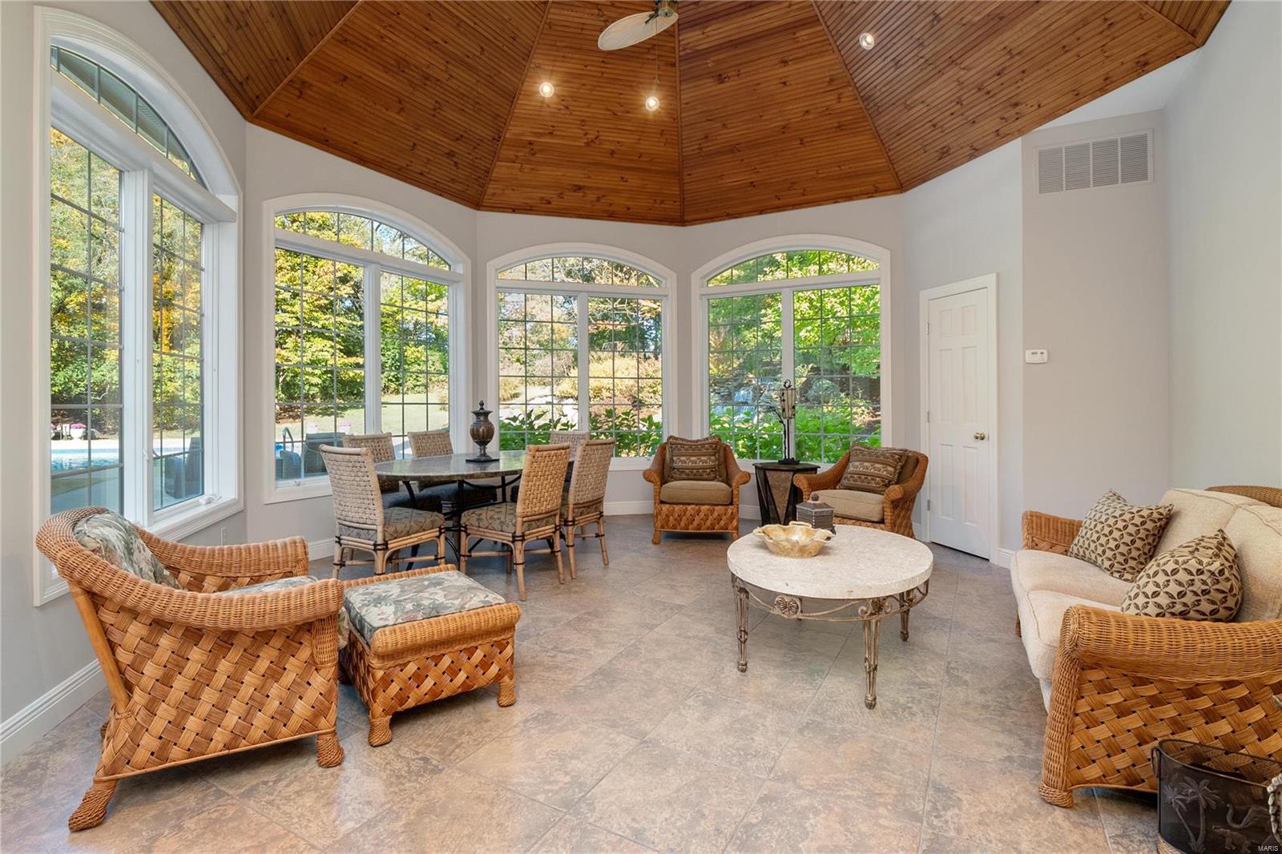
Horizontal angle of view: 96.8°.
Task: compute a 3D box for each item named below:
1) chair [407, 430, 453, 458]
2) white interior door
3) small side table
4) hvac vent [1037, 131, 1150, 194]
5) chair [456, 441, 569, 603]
[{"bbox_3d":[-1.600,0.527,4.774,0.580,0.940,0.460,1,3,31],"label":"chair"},{"bbox_3d":[2.537,-0.037,4.535,0.050,2.031,0.597,-1,2,-16],"label":"white interior door"},{"bbox_3d":[1.349,0.668,5.181,0.570,0.625,0.540,1,2,25],"label":"small side table"},{"bbox_3d":[2.967,-1.728,3.751,0.635,0.340,0.030,1,3,27],"label":"hvac vent"},{"bbox_3d":[-0.794,0.562,3.661,0.598,0.934,0.450,2,3,31],"label":"chair"}]

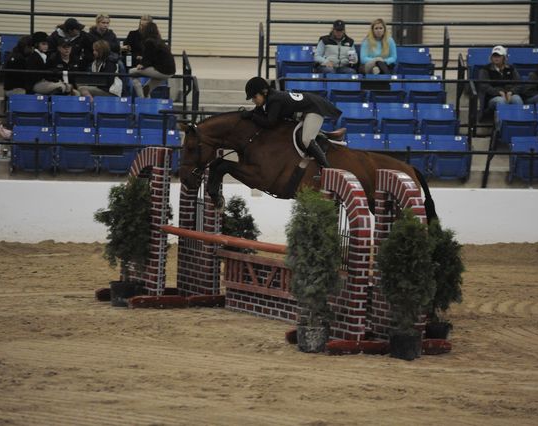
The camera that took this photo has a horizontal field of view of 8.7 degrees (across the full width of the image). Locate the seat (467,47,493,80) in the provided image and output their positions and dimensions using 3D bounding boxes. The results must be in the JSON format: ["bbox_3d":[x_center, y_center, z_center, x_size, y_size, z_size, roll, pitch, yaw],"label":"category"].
[{"bbox_3d":[2.810,-1.794,45.700,0.500,0.660,0.450,1,4,-9],"label":"seat"}]

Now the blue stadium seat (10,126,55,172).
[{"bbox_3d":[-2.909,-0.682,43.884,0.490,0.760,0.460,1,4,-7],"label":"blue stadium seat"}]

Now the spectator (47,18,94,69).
[{"bbox_3d":[-2.689,-2.125,48.263,0.580,1.080,0.720,0,4,-14],"label":"spectator"}]

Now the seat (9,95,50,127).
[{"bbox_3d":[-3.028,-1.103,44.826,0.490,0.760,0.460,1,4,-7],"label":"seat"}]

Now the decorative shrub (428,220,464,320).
[{"bbox_3d":[1.554,0.579,32.066,0.460,1.040,0.460,1,4,0],"label":"decorative shrub"}]

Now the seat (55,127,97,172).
[{"bbox_3d":[-2.492,-0.792,46.000,0.520,0.670,0.420,1,4,-7],"label":"seat"}]

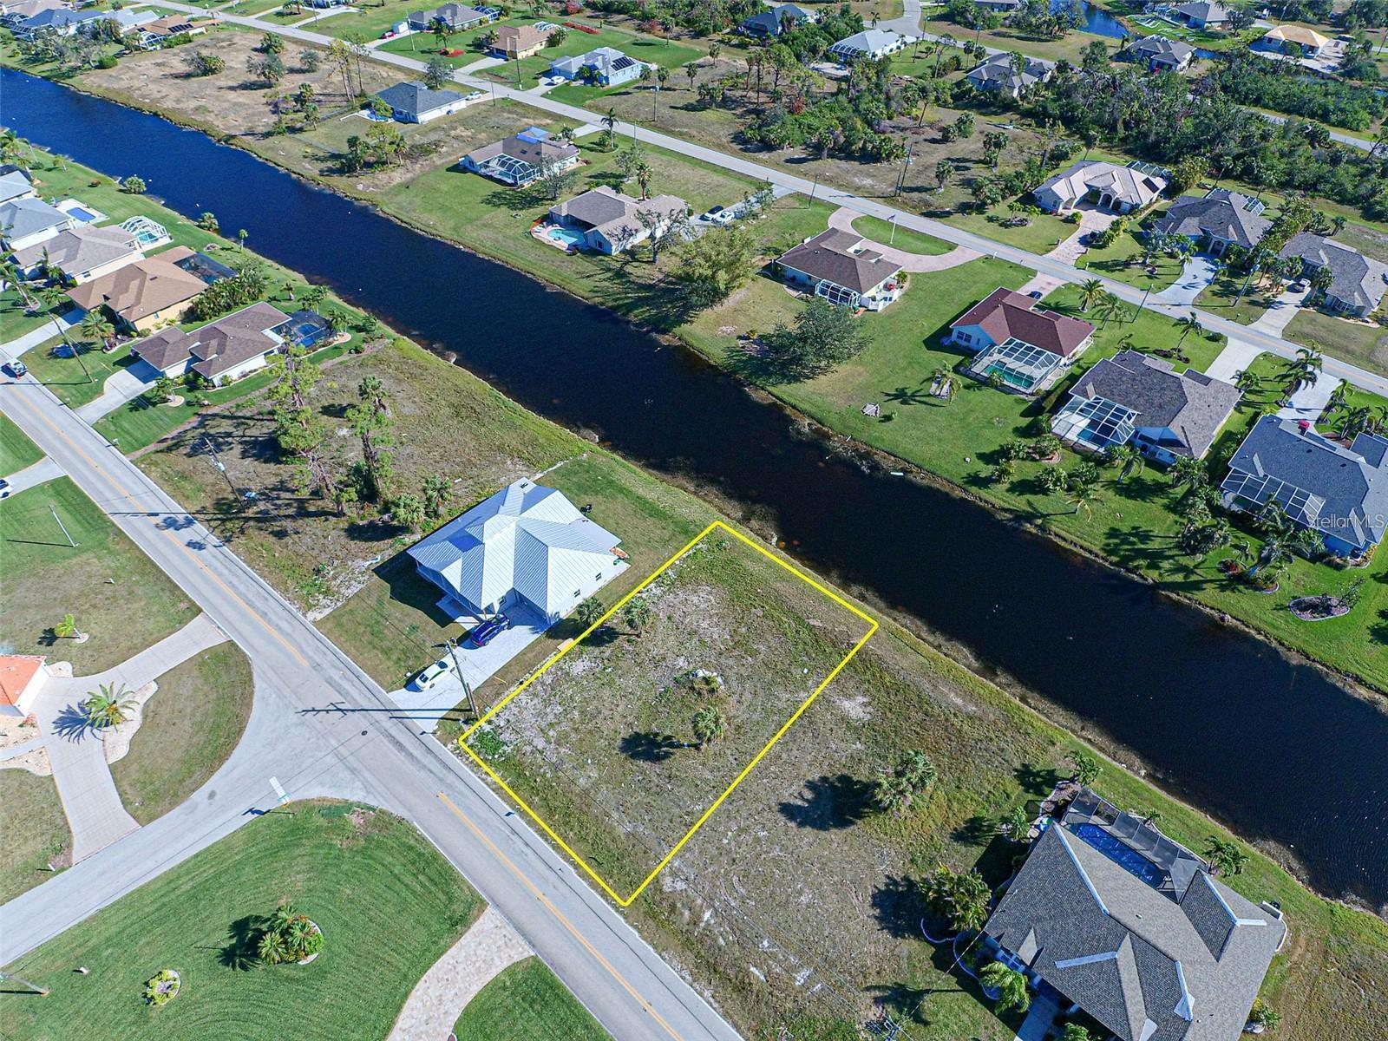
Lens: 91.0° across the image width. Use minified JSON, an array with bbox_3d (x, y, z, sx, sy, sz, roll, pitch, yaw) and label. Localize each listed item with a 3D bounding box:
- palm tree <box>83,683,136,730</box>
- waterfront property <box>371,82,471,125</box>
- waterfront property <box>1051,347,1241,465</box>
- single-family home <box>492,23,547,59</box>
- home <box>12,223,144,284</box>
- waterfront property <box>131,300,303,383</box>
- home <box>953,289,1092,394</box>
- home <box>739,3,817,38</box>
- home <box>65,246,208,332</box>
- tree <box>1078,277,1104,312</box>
[{"bbox_3d":[-59.354,19.072,69.376,4.900,3.600,4.900,34,56,28],"label":"palm tree"},{"bbox_3d":[-78.478,-121.205,195.725,20.600,5.300,18.600,29,54,24],"label":"waterfront property"},{"bbox_3d":[65.730,-16.879,98.753,18.776,5.300,23.705,34,56,28],"label":"waterfront property"},{"bbox_3d":[-54.360,-153.630,218.770,14.940,5.430,17.980,34,54,29],"label":"single-family home"},{"bbox_3d":[-121.950,-53.460,135.200,18.870,5.630,18.780,29,52,26],"label":"home"},{"bbox_3d":[-80.090,-30.550,115.800,18.340,5.230,21.040,30,52,27],"label":"waterfront property"},{"bbox_3d":[53.587,-31.058,112.402,17.860,5.100,22.226,34,56,28],"label":"home"},{"bbox_3d":[30.716,-189.631,257.134,17.300,5.600,23.000,32,55,25],"label":"home"},{"bbox_3d":[-100.670,-43.780,126.670,20.430,5.920,21.740,29,52,26],"label":"home"},{"bbox_3d":[69.371,-39.551,119.056,4.600,6.400,4.600,34,56,28],"label":"tree"}]

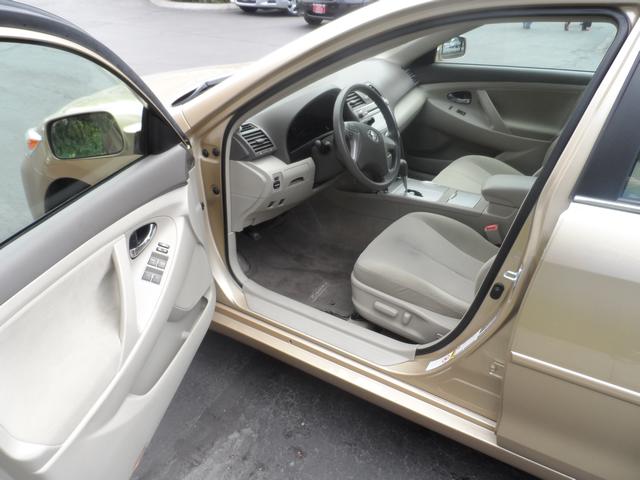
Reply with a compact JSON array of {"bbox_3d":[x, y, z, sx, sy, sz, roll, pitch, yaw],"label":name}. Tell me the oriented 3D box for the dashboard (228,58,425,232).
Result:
[{"bbox_3d":[0.019,-0.511,2.100,0.520,0.460,1.420,15,34,31],"label":"dashboard"}]

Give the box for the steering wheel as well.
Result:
[{"bbox_3d":[0.164,-0.358,1.575,0.120,0.385,0.385,-14,16,42],"label":"steering wheel"}]

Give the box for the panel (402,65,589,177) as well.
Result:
[{"bbox_3d":[0.853,-0.595,2.362,1.050,0.600,0.150,15,34,31],"label":"panel"}]

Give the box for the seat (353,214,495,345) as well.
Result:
[{"bbox_3d":[0.567,-0.110,1.404,0.800,0.900,0.530,15,34,31],"label":"seat"}]

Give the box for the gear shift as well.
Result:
[{"bbox_3d":[0.367,-0.274,1.917,0.060,0.140,0.045,15,34,31],"label":"gear shift"}]

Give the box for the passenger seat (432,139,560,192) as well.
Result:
[{"bbox_3d":[0.978,-0.417,1.938,0.800,0.900,0.530,15,34,31],"label":"passenger seat"}]

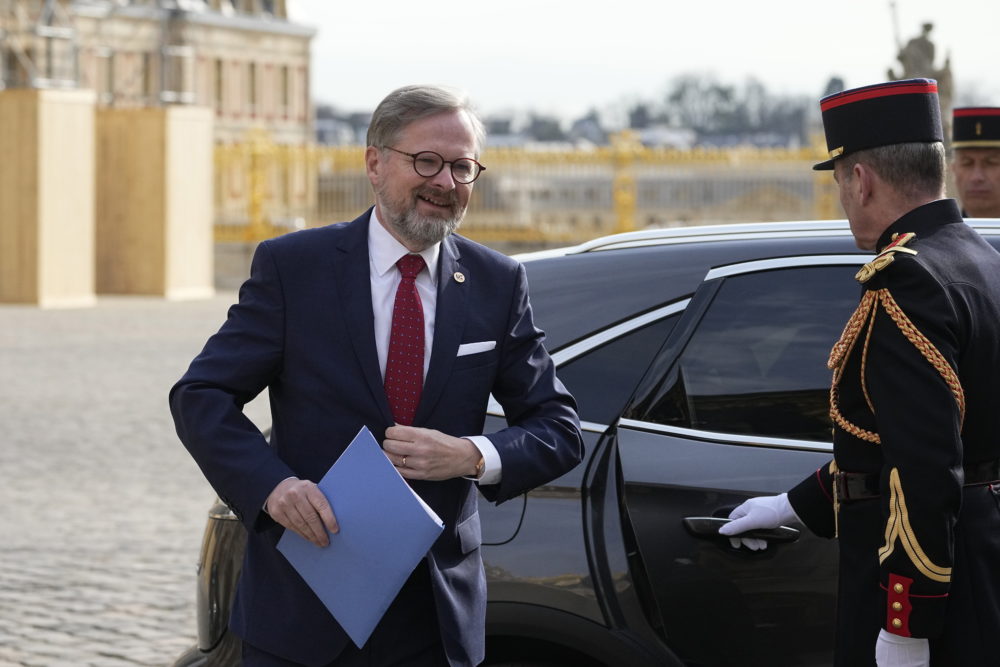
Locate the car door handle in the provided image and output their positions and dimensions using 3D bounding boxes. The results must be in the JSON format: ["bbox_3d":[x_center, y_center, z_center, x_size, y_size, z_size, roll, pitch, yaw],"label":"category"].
[{"bbox_3d":[0.419,0.340,6.360,0.212,0.033,0.045,5,5,22],"label":"car door handle"}]

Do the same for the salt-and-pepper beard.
[{"bbox_3d":[-0.124,-0.185,5.790,0.142,0.105,0.100,11,3,-31],"label":"salt-and-pepper beard"}]

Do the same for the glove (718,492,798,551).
[{"bbox_3d":[0.446,0.323,6.330,0.135,0.100,0.090,1,3,22],"label":"glove"}]

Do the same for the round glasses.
[{"bbox_3d":[-0.116,-0.271,5.800,0.138,0.046,0.140,11,3,-31],"label":"round glasses"}]

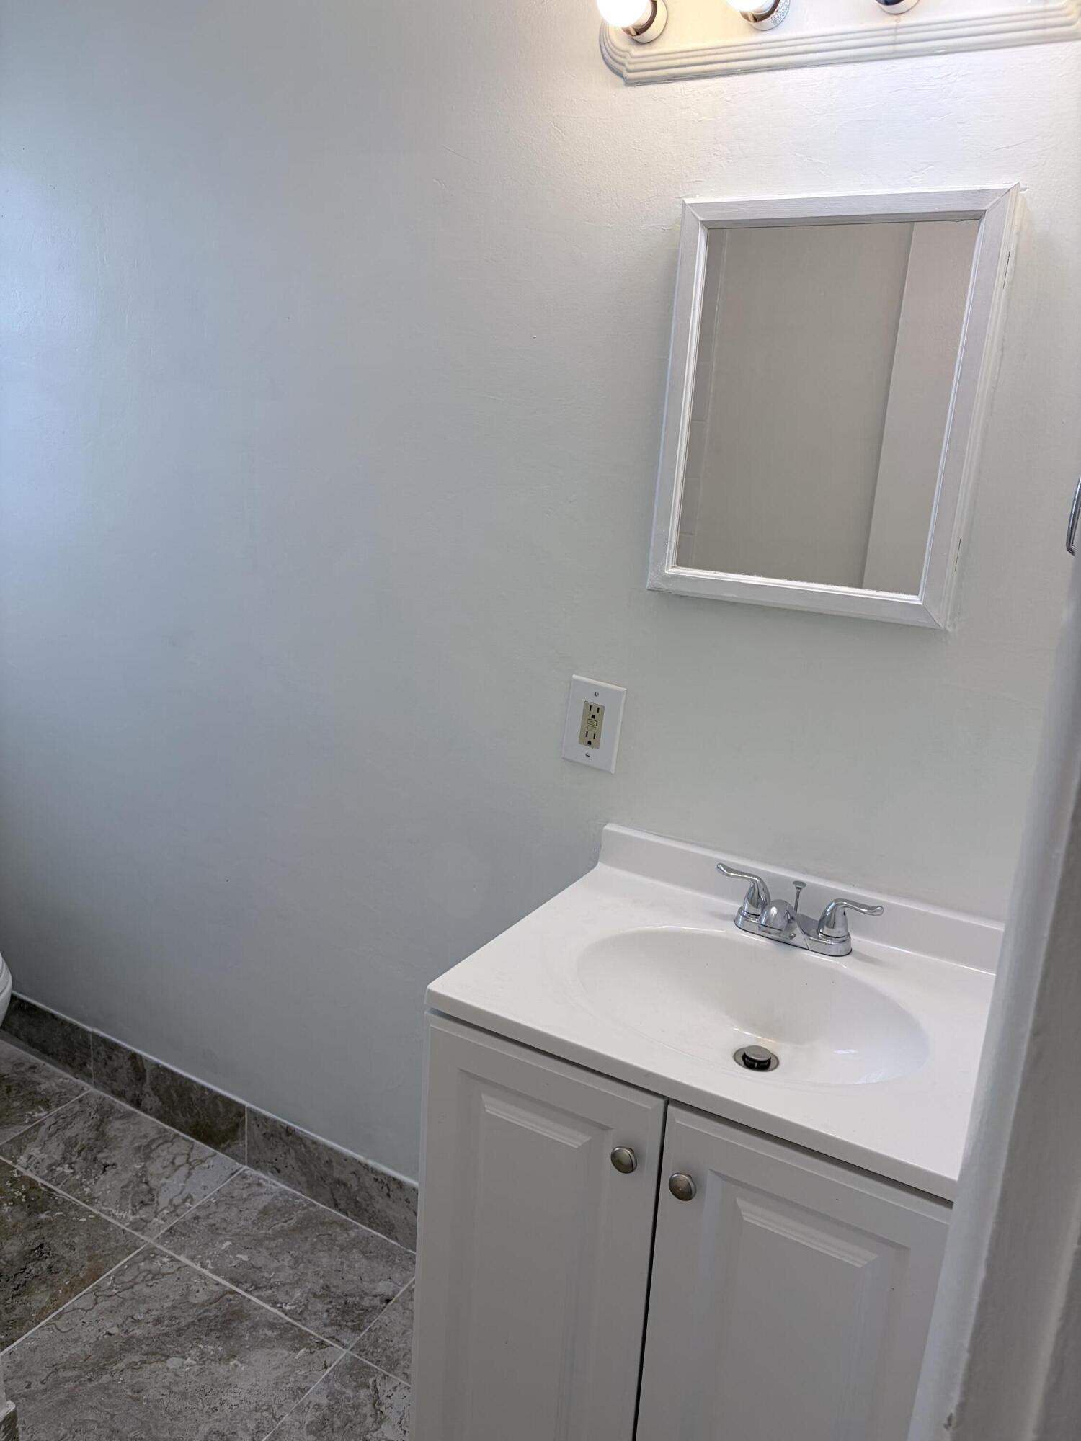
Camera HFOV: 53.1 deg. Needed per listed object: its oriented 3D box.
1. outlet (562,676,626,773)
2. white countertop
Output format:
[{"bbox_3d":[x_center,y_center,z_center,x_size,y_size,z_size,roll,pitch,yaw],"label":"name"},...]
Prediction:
[{"bbox_3d":[0.079,0.007,1.621,0.089,0.133,0.008,12,18,28],"label":"outlet"},{"bbox_3d":[0.259,0.305,1.312,0.630,0.087,0.472,12,18,28],"label":"white countertop"}]

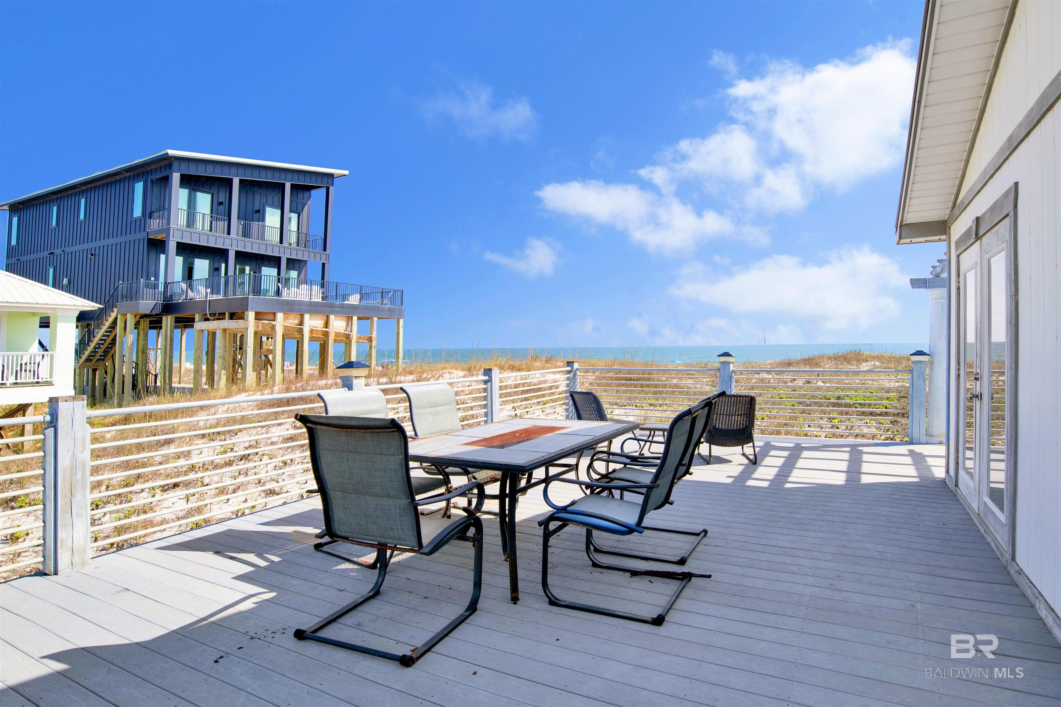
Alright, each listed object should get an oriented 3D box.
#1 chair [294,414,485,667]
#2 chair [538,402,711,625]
[{"bbox_3d":[-0.656,0.798,2.558,0.630,1.040,0.760,0,1,21],"label":"chair"},{"bbox_3d":[0.538,0.784,2.875,0.760,1.040,0.630,0,1,29],"label":"chair"}]

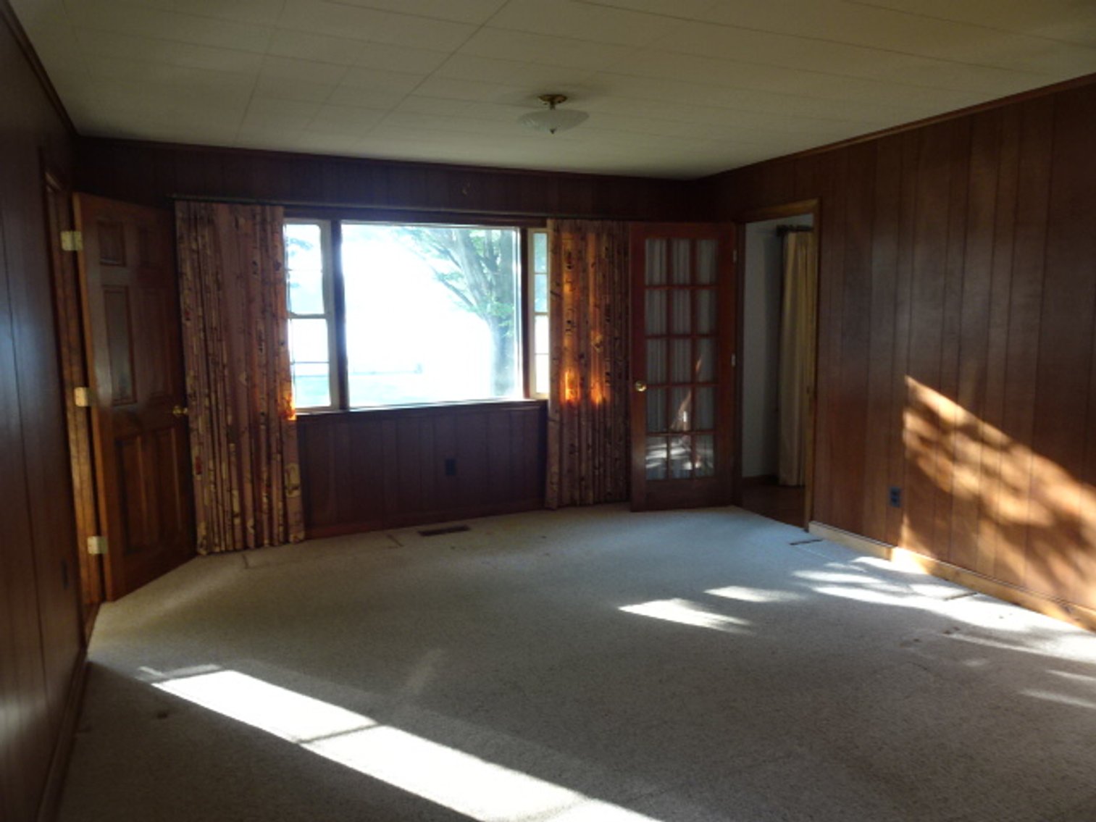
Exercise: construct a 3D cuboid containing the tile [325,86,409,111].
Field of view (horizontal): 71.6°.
[{"bbox_3d":[-0.805,-1.399,3.384,0.308,0.020,0.308,-4,8,-25],"label":"tile"}]

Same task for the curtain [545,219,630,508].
[{"bbox_3d":[0.307,-0.318,5.468,0.710,2.040,0.120,-5,8,-26],"label":"curtain"}]

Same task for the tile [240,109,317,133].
[{"bbox_3d":[-1.339,-1.446,3.774,0.308,0.020,0.308,-4,8,-25],"label":"tile"}]

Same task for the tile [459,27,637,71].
[{"bbox_3d":[-0.002,-1.353,2.835,0.610,0.018,0.305,-5,8,-26],"label":"tile"}]

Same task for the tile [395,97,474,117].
[{"bbox_3d":[-0.541,-1.441,3.579,0.305,0.018,0.305,-5,8,-26],"label":"tile"}]

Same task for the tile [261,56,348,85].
[{"bbox_3d":[-0.961,-1.344,2.989,0.308,0.020,0.308,-4,8,-25],"label":"tile"}]

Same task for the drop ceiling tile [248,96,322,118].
[{"bbox_3d":[-1.232,-1.426,3.561,0.305,0.018,0.305,-5,8,-26],"label":"drop ceiling tile"}]

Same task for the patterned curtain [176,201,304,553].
[{"bbox_3d":[-1.850,-0.185,4.572,0.620,2.060,0.100,-4,8,-25],"label":"patterned curtain"}]

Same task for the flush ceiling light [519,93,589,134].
[{"bbox_3d":[0.027,-1.349,3.471,0.320,0.165,0.320,-1,7,0],"label":"flush ceiling light"}]

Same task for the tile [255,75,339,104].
[{"bbox_3d":[-1.101,-1.394,3.293,0.305,0.018,0.305,-5,8,-26],"label":"tile"}]

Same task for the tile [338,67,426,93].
[{"bbox_3d":[-0.695,-1.385,3.174,0.305,0.018,0.305,-5,8,-26],"label":"tile"}]

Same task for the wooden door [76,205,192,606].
[{"bbox_3d":[-2.175,-0.085,4.065,0.040,2.015,0.710,1,8,9],"label":"wooden door"}]

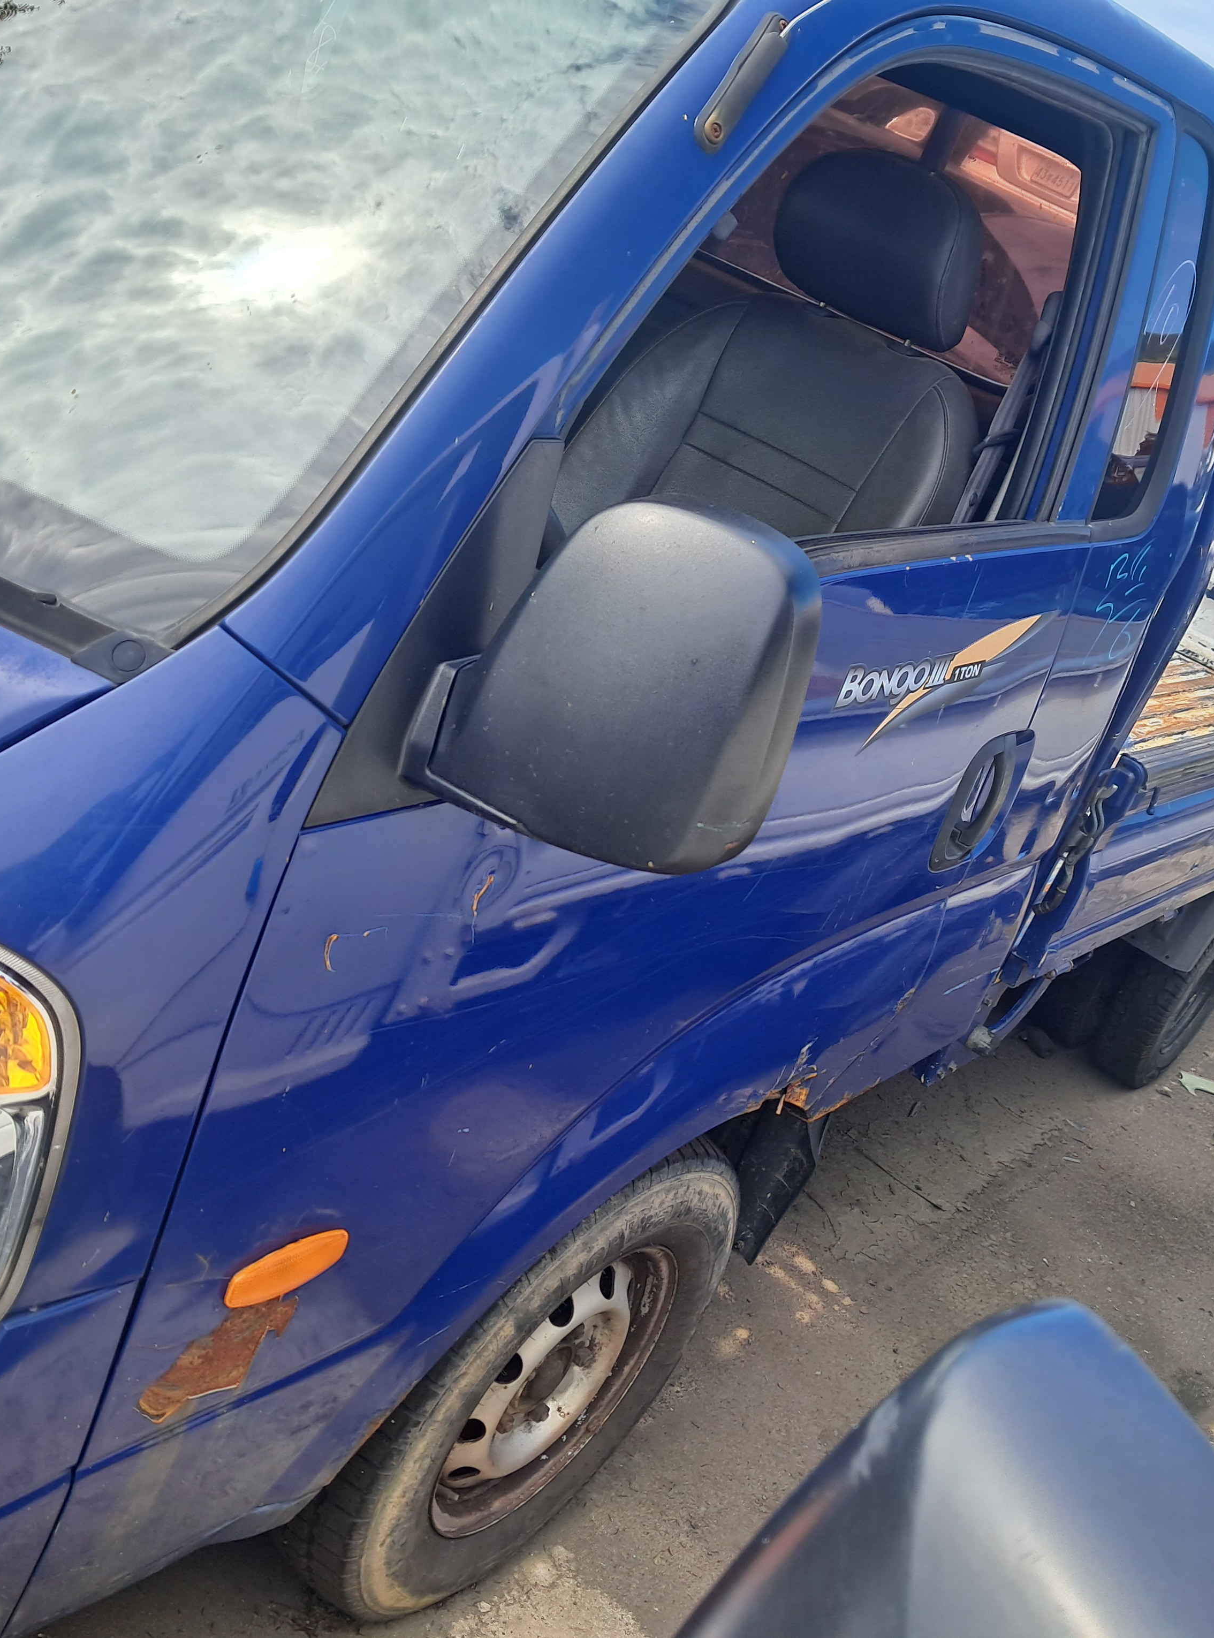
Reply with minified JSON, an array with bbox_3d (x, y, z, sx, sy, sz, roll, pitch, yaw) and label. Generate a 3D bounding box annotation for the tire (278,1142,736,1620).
[{"bbox_3d":[-0.117,0.618,2.009,0.198,0.660,0.660,34,25,28],"label":"tire"}]

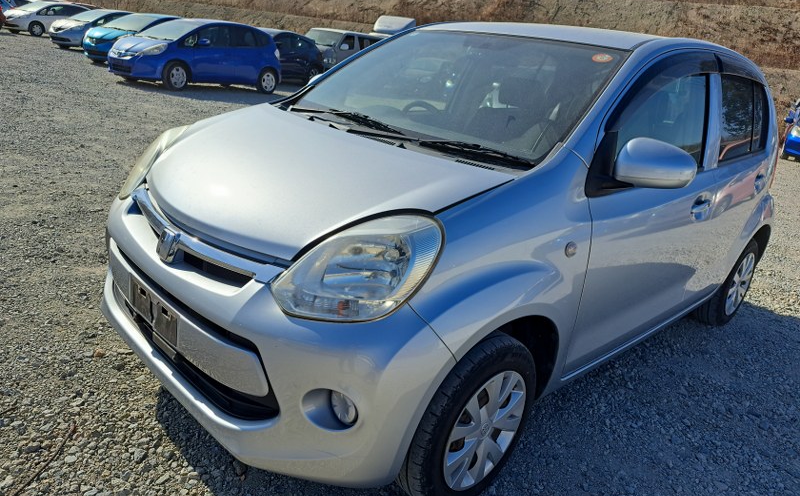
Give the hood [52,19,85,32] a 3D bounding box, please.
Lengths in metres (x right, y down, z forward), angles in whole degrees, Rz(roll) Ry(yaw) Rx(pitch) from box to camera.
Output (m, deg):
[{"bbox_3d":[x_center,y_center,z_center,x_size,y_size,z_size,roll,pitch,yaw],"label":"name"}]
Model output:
[{"bbox_3d":[-11.211,-7.559,18.772,1.360,0.300,0.840,17,21,28],"label":"hood"}]

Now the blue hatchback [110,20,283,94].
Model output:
[{"bbox_3d":[-4.482,-4.350,12.479,1.695,1.525,3.900,18,21,29],"label":"blue hatchback"}]

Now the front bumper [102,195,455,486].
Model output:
[{"bbox_3d":[-0.596,0.182,1.847,0.480,0.600,1.630,-11,25,-42],"label":"front bumper"}]

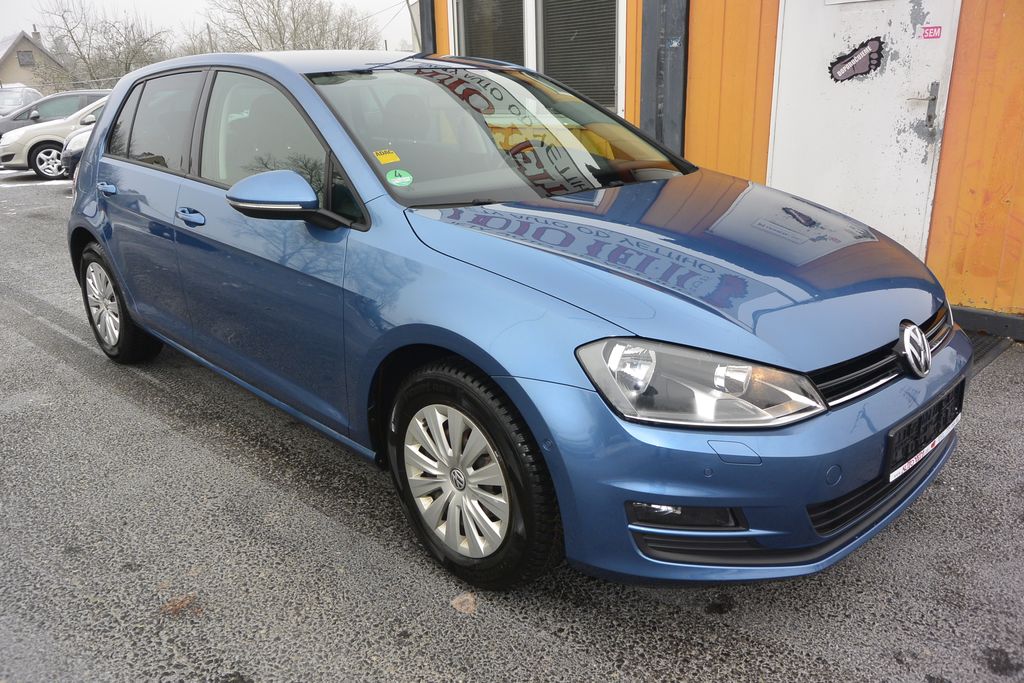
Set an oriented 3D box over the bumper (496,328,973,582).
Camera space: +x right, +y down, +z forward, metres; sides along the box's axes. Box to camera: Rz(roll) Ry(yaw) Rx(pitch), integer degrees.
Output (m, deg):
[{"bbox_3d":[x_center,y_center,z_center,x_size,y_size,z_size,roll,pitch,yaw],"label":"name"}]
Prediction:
[{"bbox_3d":[0.819,0.172,2.147,1.780,0.490,0.670,-17,24,-42],"label":"bumper"}]

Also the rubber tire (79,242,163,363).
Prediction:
[{"bbox_3d":[-1.944,-0.203,3.813,0.205,0.625,0.630,-17,24,-42],"label":"rubber tire"}]

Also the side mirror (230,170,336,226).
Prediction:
[{"bbox_3d":[-0.664,-0.407,2.175,0.230,0.160,0.200,-17,24,-42],"label":"side mirror"}]

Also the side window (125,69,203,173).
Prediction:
[{"bbox_3d":[-1.381,-0.876,3.064,0.720,0.410,0.060,16,-1,43],"label":"side window"}]

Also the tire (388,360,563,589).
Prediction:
[{"bbox_3d":[-0.091,0.345,2.024,0.205,0.625,0.630,-17,24,-42],"label":"tire"}]

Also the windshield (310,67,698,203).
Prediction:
[{"bbox_3d":[0.000,-0.772,2.702,1.420,0.130,0.900,-17,52,-42],"label":"windshield"}]

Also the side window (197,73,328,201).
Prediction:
[{"bbox_3d":[-0.834,-0.684,2.533,0.930,0.465,0.065,16,-1,43],"label":"side window"}]

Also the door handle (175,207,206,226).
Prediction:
[{"bbox_3d":[-1.130,-0.434,2.686,0.050,0.050,0.215,-17,24,-42],"label":"door handle"}]

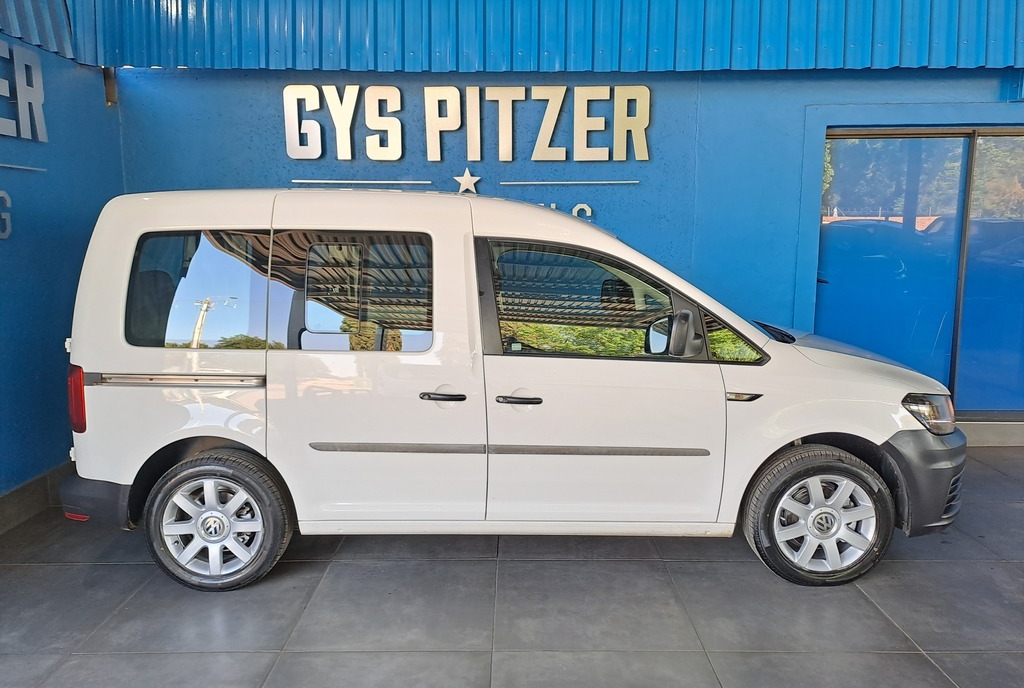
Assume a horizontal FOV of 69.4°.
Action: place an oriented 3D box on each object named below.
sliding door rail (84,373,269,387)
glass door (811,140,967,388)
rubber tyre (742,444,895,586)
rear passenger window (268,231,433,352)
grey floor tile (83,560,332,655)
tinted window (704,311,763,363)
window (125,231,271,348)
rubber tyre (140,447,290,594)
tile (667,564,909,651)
[{"bbox_3d":[-1.432,0.156,3.157,0.765,0.050,0.035,1,8,0],"label":"sliding door rail"},{"bbox_3d":[2.723,-0.455,5.381,1.055,2.030,0.050,0,8,1],"label":"glass door"},{"bbox_3d":[1.373,0.766,3.342,0.620,0.620,0.205,0,8,0],"label":"rubber tyre"},{"bbox_3d":[-0.686,-0.223,3.133,0.700,0.520,0.040,0,0,0],"label":"rear passenger window"},{"bbox_3d":[-1.270,1.119,3.192,0.800,0.010,0.800,0,8,1],"label":"grey floor tile"},{"bbox_3d":[0.959,-0.029,3.200,0.255,0.215,0.030,-1,-8,-6],"label":"tinted window"},{"bbox_3d":[-1.338,-0.234,3.158,0.610,0.505,0.030,0,-4,0],"label":"window"},{"bbox_3d":[-1.313,0.789,3.329,0.632,0.630,0.205,0,8,0],"label":"rubber tyre"},{"bbox_3d":[1.138,1.107,3.175,0.800,0.010,0.800,0,8,1],"label":"tile"}]

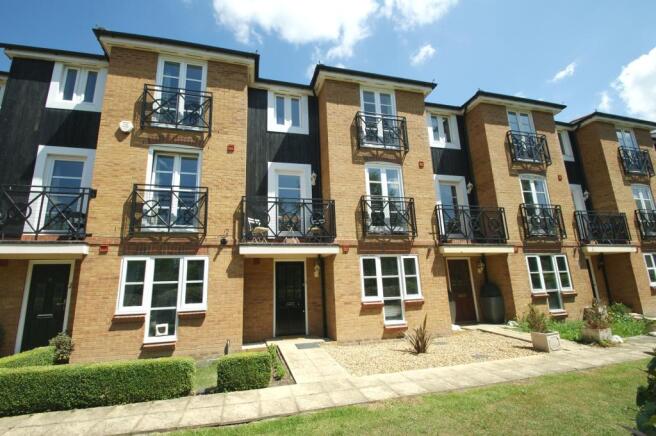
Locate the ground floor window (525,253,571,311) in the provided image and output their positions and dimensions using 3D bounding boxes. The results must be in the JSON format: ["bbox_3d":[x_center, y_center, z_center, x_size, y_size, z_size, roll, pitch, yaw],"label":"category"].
[{"bbox_3d":[7.152,2.075,8.768,1.755,1.774,0.140,1,-12,-14],"label":"ground floor window"}]

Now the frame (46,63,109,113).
[{"bbox_3d":[-6.583,-3.445,7.266,1.280,1.366,0.140,1,-12,-14],"label":"frame"}]

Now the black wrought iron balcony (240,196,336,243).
[{"bbox_3d":[-0.962,0.066,6.892,2.354,1.143,0.220,1,-12,-14],"label":"black wrought iron balcony"}]

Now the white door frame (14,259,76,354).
[{"bbox_3d":[-6.344,2.021,6.152,0.920,2.100,0.100,1,-12,-14],"label":"white door frame"}]

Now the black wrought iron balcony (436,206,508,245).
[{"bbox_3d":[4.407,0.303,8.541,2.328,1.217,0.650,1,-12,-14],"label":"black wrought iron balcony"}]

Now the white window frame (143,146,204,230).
[{"bbox_3d":[-3.692,-0.727,6.565,1.196,2.131,0.140,1,-12,-14],"label":"white window frame"}]

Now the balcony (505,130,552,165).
[{"bbox_3d":[6.933,-2.391,9.420,1.540,1.104,0.180,1,-12,-14],"label":"balcony"}]

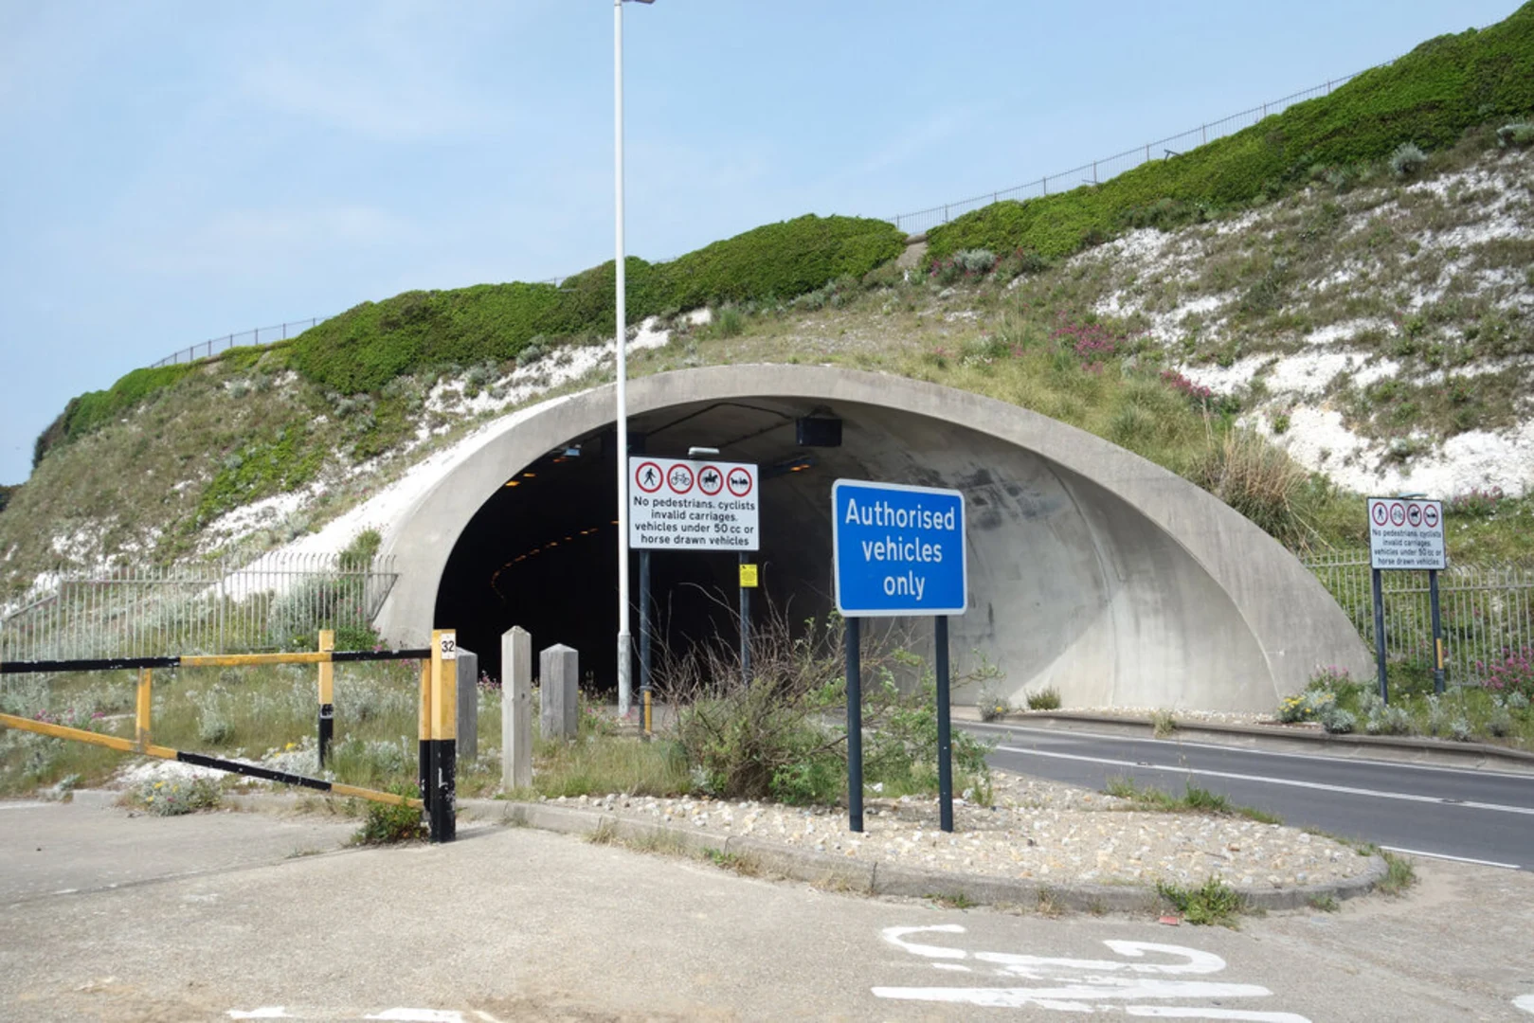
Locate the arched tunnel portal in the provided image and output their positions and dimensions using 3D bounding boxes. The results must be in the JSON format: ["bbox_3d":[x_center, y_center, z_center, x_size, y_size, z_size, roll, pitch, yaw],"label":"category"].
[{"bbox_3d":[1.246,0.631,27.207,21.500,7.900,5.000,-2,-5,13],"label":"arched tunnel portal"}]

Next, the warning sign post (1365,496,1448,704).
[{"bbox_3d":[12.240,1.729,22.648,2.200,3.940,0.200,2,-5,-27],"label":"warning sign post"}]

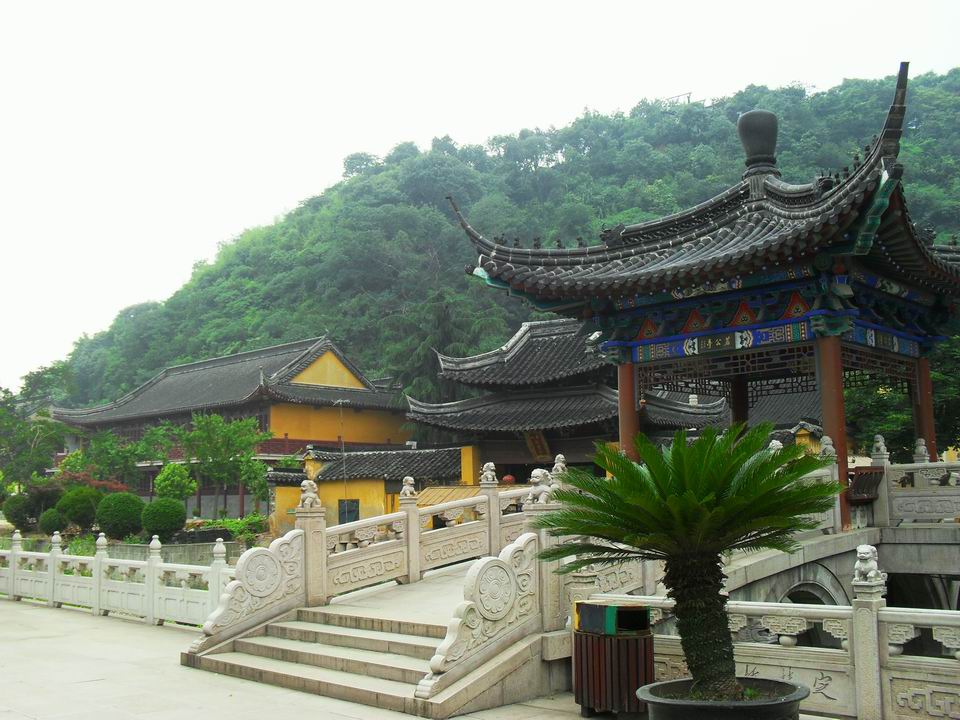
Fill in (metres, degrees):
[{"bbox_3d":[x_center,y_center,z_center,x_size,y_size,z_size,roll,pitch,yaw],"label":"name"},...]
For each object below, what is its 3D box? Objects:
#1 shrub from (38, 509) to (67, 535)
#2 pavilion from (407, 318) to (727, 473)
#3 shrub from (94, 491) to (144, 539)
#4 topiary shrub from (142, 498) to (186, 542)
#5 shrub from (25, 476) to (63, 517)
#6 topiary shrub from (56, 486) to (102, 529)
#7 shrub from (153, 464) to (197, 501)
[{"bbox_3d":[-20.665,7.832,47.000,1.339,1.258,1.339,-1,-8,0],"label":"shrub"},{"bbox_3d":[4.242,2.875,44.465,10.910,9.980,10.200,-7,-10,34],"label":"pavilion"},{"bbox_3d":[-16.146,7.003,43.500,2.195,2.042,2.195,-1,-8,0],"label":"shrub"},{"bbox_3d":[-13.327,6.801,41.000,1.844,1.863,1.844,-1,-8,0],"label":"topiary shrub"},{"bbox_3d":[-22.883,7.383,51.000,1.937,2.472,1.937,-1,-8,0],"label":"shrub"},{"bbox_3d":[-20.425,7.561,49.500,2.276,2.174,2.276,-1,-8,0],"label":"topiary shrub"},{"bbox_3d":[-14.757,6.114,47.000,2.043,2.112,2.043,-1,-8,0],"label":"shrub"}]

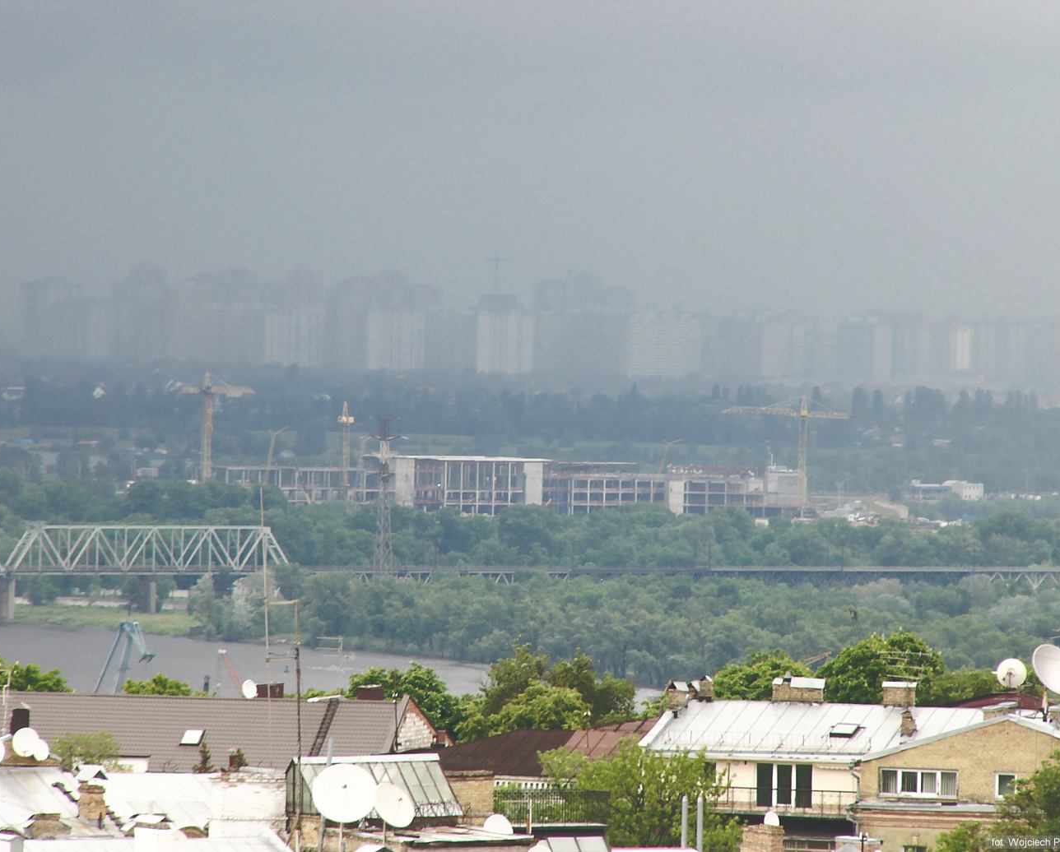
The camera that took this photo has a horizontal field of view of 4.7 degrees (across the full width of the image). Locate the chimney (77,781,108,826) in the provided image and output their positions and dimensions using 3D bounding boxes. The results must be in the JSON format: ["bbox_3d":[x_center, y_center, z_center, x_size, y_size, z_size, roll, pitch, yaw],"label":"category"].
[{"bbox_3d":[-16.551,14.292,492.000,0.800,1.720,0.680,0,1,-30],"label":"chimney"}]

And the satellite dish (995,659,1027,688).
[{"bbox_3d":[23.345,12.000,630.000,1.440,1.440,0.500,1,7,0],"label":"satellite dish"}]

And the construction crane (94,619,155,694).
[{"bbox_3d":[-105.661,68.447,3300.313,24.000,38.000,12.000,1,1,32],"label":"construction crane"}]

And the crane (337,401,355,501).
[{"bbox_3d":[-78.140,11.687,5490.363,7.000,44.000,50.000,1,1,-5],"label":"crane"}]

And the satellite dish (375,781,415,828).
[{"bbox_3d":[-4.984,13.993,480.000,1.870,1.870,0.500,0,-15,-36],"label":"satellite dish"}]

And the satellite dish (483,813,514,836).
[{"bbox_3d":[-1.200,15.376,495.000,1.180,1.280,0.420,0,-7,-25],"label":"satellite dish"}]

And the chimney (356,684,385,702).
[{"bbox_3d":[-7.512,12.598,611.000,1.250,1.000,0.650,1,1,17],"label":"chimney"}]

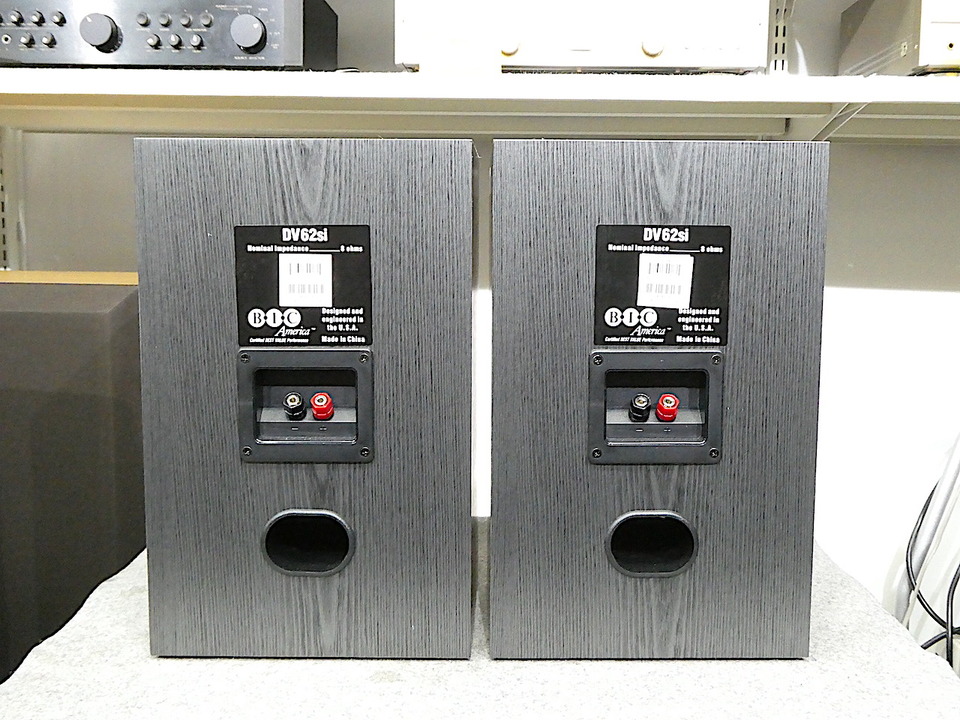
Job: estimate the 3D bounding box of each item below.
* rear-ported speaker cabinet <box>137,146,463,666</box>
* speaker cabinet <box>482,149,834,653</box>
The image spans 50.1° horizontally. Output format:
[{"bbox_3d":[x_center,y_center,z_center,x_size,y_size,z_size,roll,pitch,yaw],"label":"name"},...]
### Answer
[{"bbox_3d":[-0.117,0.019,0.810,0.226,0.360,0.213,0,6,1],"label":"rear-ported speaker cabinet"},{"bbox_3d":[0.120,0.020,0.813,0.226,0.360,0.213,0,6,0],"label":"speaker cabinet"}]

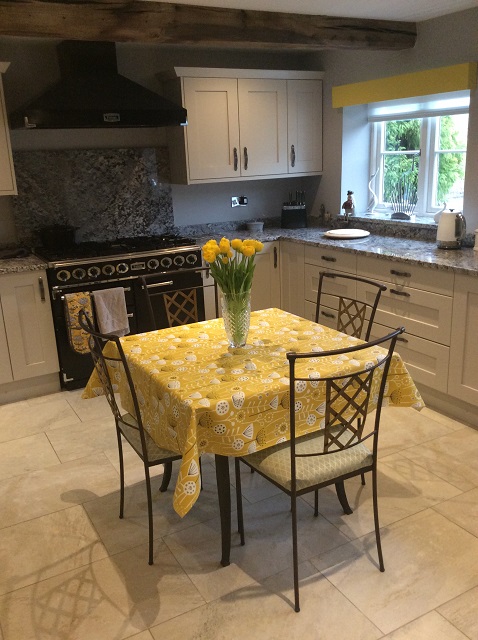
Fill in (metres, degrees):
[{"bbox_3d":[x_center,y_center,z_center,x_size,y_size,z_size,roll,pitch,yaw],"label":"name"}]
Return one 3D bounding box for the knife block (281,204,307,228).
[{"bbox_3d":[0.465,-0.866,4.899,0.200,0.200,0.115,1,16,10],"label":"knife block"}]

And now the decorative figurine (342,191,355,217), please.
[{"bbox_3d":[0.871,-0.940,4.745,0.090,0.210,0.090,-16,21,-41],"label":"decorative figurine"}]

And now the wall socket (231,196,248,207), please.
[{"bbox_3d":[0.009,-1.005,5.029,0.148,0.086,0.025,-11,18,-27],"label":"wall socket"}]

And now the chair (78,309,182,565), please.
[{"bbox_3d":[-0.320,0.426,2.388,0.528,0.958,0.453,-11,18,-27],"label":"chair"}]

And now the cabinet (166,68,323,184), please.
[{"bbox_3d":[0.054,-1.545,4.746,1.295,0.815,0.400,-11,18,-27],"label":"cabinet"}]

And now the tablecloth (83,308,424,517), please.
[{"bbox_3d":[0.018,0.274,2.526,1.150,0.337,1.070,-11,18,-27],"label":"tablecloth"}]

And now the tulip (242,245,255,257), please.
[{"bbox_3d":[0.039,-0.275,2.345,0.048,0.052,0.048,-2,16,1],"label":"tulip"}]

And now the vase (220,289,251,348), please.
[{"bbox_3d":[-0.014,-0.005,2.445,0.120,0.232,0.120,-2,16,1],"label":"vase"}]

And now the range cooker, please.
[{"bbox_3d":[-0.876,-0.102,4.422,1.115,0.910,0.630,-11,18,-27],"label":"range cooker"}]

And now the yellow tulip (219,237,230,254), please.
[{"bbox_3d":[-0.056,-0.297,2.370,0.048,0.070,0.048,-2,16,1],"label":"yellow tulip"}]

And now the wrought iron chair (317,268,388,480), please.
[{"bbox_3d":[0.341,0.301,2.732,0.535,0.958,0.453,-11,18,-27],"label":"wrought iron chair"}]

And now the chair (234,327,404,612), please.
[{"bbox_3d":[0.269,0.477,2.135,0.460,0.950,0.535,-11,18,-27],"label":"chair"}]

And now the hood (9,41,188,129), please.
[{"bbox_3d":[-0.977,-1.620,4.059,1.110,0.575,0.520,-11,18,-27],"label":"hood"}]

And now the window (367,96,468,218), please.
[{"bbox_3d":[1.376,-1.200,4.383,0.080,0.865,1.185,-11,18,-27],"label":"window"}]

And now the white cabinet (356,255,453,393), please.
[{"bbox_3d":[1.235,-0.049,3.779,0.585,0.720,0.808,-11,18,-27],"label":"white cabinet"}]

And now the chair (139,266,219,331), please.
[{"bbox_3d":[-0.190,0.253,2.979,0.453,0.958,0.526,-11,18,-27],"label":"chair"}]

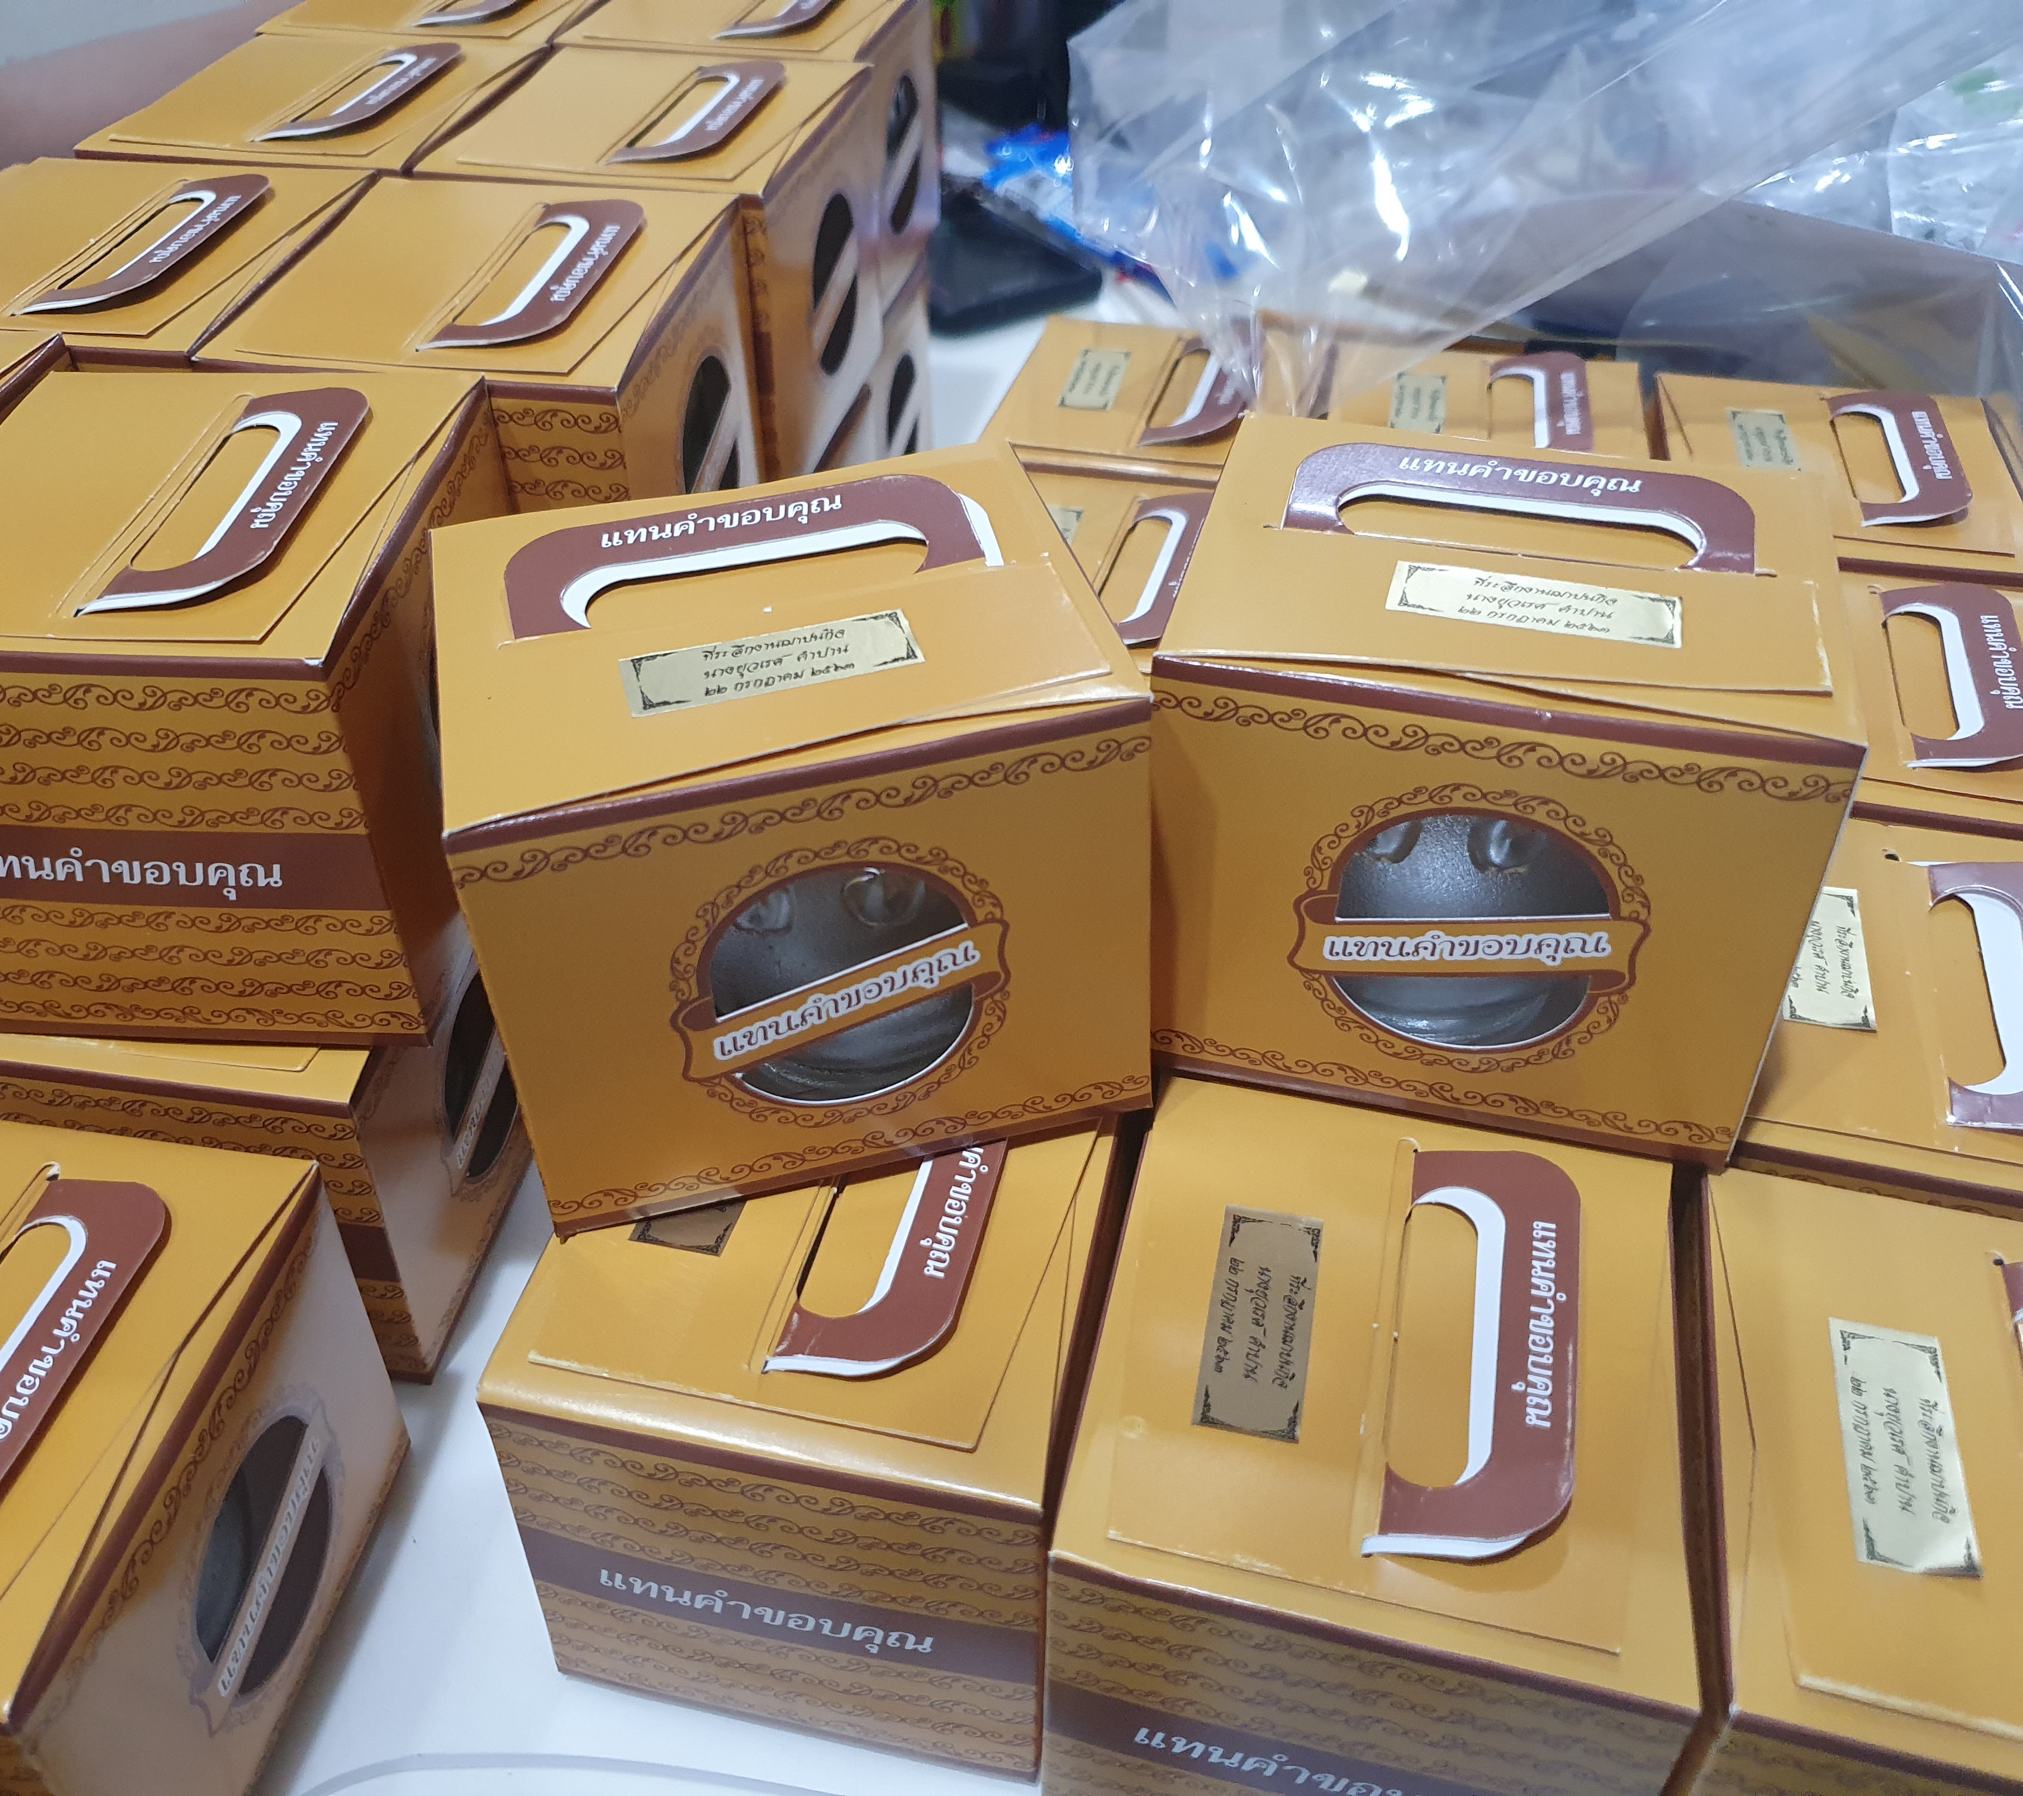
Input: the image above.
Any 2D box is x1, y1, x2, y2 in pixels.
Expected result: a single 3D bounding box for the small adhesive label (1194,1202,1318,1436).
[{"bbox_3d":[0.043,0.072,0.307,0.018,0.002,0.047,9,42,8],"label":"small adhesive label"}]

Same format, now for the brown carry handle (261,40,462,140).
[{"bbox_3d":[-0.187,-0.236,0.525,0.030,0.005,0.084,0,40,13],"label":"brown carry handle"}]

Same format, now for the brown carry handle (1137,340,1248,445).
[{"bbox_3d":[0.064,-0.169,0.585,0.030,0.005,0.084,-6,36,21],"label":"brown carry handle"}]

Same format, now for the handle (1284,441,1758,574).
[{"bbox_3d":[0.093,-0.072,0.329,0.084,0.005,0.030,9,47,12],"label":"handle"}]

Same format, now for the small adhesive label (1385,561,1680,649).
[{"bbox_3d":[0.097,-0.055,0.332,0.052,0.002,0.019,9,40,12],"label":"small adhesive label"}]

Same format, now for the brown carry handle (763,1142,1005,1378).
[{"bbox_3d":[-0.019,0.058,0.354,0.032,0.004,0.092,0,39,16],"label":"brown carry handle"}]

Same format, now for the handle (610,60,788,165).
[{"bbox_3d":[-0.092,-0.237,0.542,0.032,0.004,0.091,2,41,12],"label":"handle"}]

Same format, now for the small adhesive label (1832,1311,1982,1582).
[{"bbox_3d":[0.157,0.095,0.316,0.019,0.002,0.051,9,39,12],"label":"small adhesive label"}]

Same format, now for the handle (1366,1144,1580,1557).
[{"bbox_3d":[0.085,0.080,0.326,0.032,0.004,0.092,1,39,16],"label":"handle"}]

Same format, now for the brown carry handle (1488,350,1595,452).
[{"bbox_3d":[0.164,-0.151,0.558,0.030,0.005,0.084,-9,37,21],"label":"brown carry handle"}]

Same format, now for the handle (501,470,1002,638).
[{"bbox_3d":[-0.051,-0.068,0.348,0.093,0.004,0.032,-11,52,-10],"label":"handle"}]

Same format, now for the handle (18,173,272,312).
[{"bbox_3d":[-0.208,-0.161,0.437,0.030,0.005,0.084,-3,41,12],"label":"handle"}]

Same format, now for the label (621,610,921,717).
[{"bbox_3d":[-0.043,-0.043,0.323,0.052,0.002,0.020,-11,41,-10],"label":"label"}]

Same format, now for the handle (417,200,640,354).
[{"bbox_3d":[-0.110,-0.149,0.424,0.030,0.005,0.084,-1,41,10],"label":"handle"}]

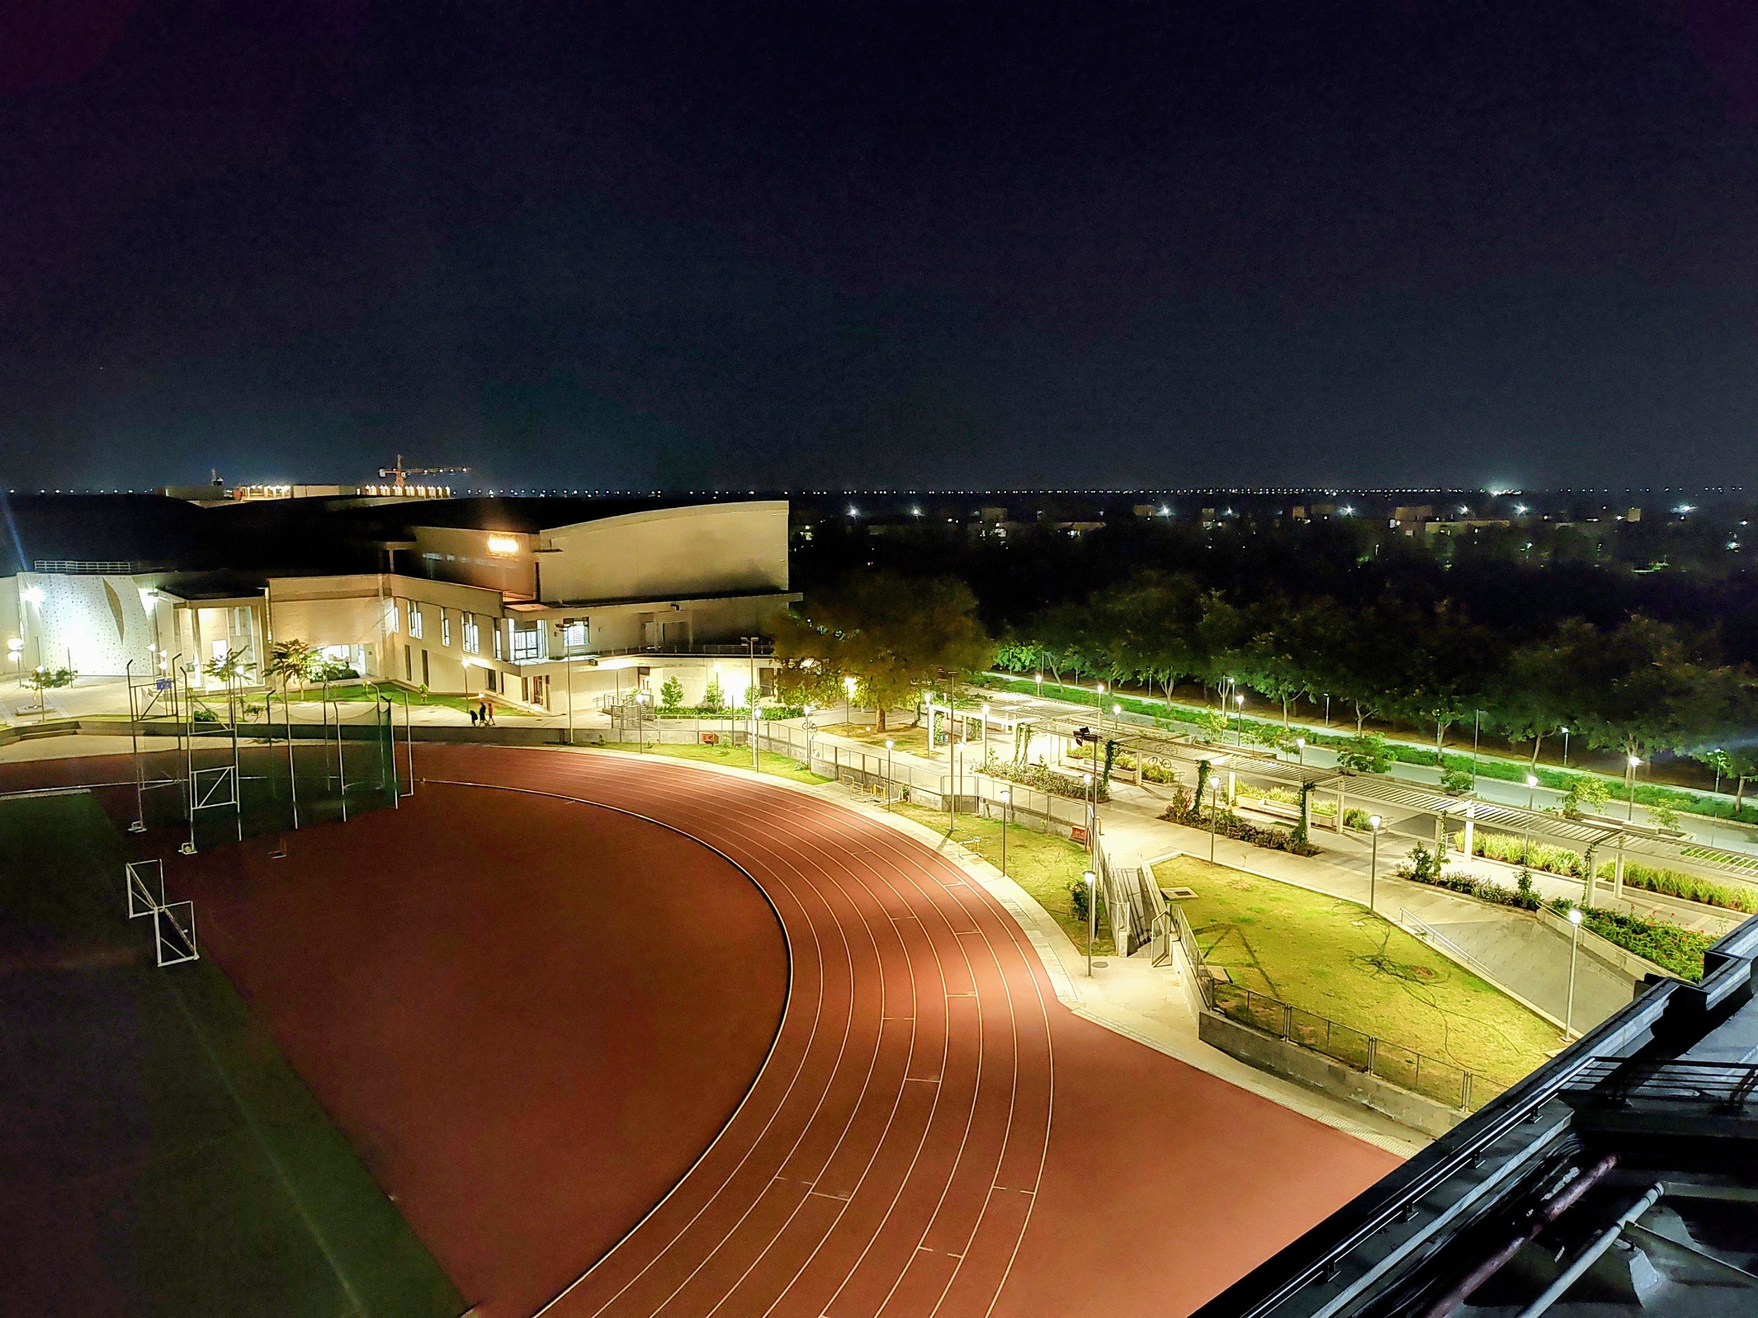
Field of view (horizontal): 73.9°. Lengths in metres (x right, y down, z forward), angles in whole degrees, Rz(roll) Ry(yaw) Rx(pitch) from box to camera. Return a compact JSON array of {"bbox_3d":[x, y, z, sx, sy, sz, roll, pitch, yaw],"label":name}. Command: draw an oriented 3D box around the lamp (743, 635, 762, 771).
[{"bbox_3d":[-9.015,3.186,83.678,1.200,9.350,0.800,6,10,38],"label":"lamp"}]

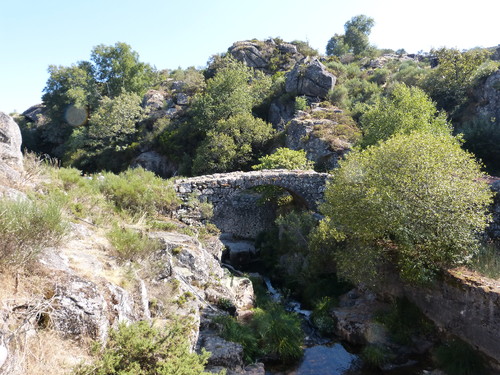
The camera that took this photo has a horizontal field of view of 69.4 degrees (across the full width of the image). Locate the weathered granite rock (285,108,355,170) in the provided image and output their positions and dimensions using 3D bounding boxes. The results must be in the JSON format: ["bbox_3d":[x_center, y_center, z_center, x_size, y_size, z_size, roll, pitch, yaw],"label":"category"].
[{"bbox_3d":[4.779,-3.235,25.500,4.920,4.510,3.940,0,4,0],"label":"weathered granite rock"}]

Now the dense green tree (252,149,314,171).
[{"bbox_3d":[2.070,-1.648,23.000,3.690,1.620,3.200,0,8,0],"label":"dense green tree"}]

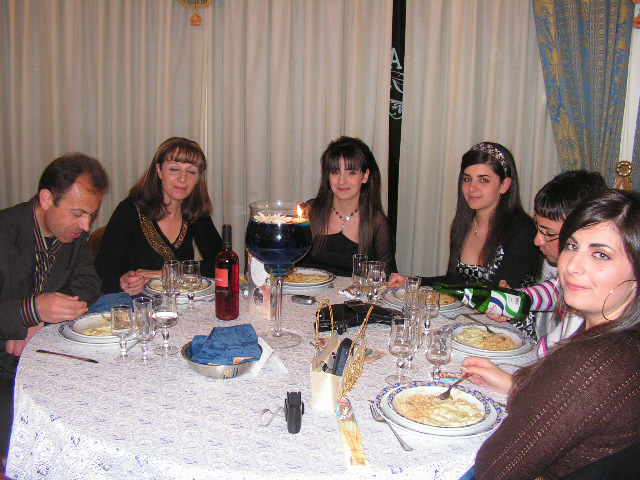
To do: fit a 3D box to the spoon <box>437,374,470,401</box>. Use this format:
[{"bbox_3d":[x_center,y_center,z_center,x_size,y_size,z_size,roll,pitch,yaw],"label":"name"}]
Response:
[{"bbox_3d":[0.305,0.299,1.440,0.185,0.022,0.025,-39,23,-13],"label":"spoon"}]

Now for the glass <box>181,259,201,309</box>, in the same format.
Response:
[{"bbox_3d":[-0.428,0.148,2.208,0.064,0.156,0.064,2,10,0],"label":"glass"}]

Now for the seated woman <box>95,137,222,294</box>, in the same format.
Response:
[{"bbox_3d":[-0.568,0.258,2.587,0.540,1.290,0.750,-4,11,-29],"label":"seated woman"}]

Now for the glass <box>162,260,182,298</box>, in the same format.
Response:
[{"bbox_3d":[-0.485,0.141,2.179,0.061,0.147,0.061,1,12,0],"label":"glass"}]

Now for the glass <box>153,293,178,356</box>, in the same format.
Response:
[{"bbox_3d":[-0.412,0.223,1.782,0.066,0.158,0.066,2,10,0],"label":"glass"}]

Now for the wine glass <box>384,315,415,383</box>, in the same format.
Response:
[{"bbox_3d":[0.200,0.267,1.627,0.070,0.165,0.070,1,12,0],"label":"wine glass"}]

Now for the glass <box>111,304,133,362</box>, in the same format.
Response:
[{"bbox_3d":[-0.514,0.241,1.735,0.056,0.141,0.056,1,12,0],"label":"glass"}]

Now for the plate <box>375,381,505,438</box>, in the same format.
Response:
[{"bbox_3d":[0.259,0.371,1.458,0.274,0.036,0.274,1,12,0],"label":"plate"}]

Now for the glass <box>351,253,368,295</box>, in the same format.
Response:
[{"bbox_3d":[0.147,0.130,2.259,0.058,0.157,0.058,1,12,0],"label":"glass"}]

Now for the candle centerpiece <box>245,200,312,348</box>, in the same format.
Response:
[{"bbox_3d":[-0.114,0.097,1.879,0.188,0.390,0.188,2,10,0],"label":"candle centerpiece"}]

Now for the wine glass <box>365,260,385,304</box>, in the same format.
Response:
[{"bbox_3d":[0.192,0.142,2.253,0.065,0.138,0.065,1,12,0],"label":"wine glass"}]

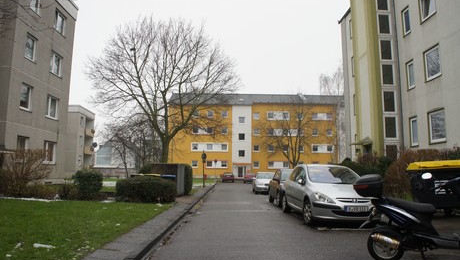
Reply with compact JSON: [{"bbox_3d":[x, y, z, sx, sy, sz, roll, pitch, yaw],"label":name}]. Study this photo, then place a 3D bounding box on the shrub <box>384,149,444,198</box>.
[{"bbox_3d":[7.600,1.935,14.673,2.200,2.100,2.200,0,-7,0],"label":"shrub"}]

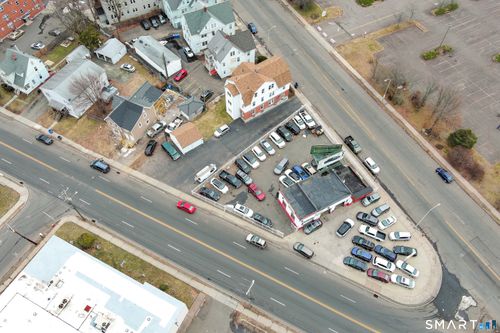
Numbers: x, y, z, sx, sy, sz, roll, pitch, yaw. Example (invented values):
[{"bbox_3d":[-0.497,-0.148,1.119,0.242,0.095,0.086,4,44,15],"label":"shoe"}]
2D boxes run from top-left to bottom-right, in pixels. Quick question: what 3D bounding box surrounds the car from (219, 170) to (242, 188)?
[{"bbox_3d":[-4.761,2.925,96.396,5.800,1.850,2.000,32,63,19],"label":"car"}]

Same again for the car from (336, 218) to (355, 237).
[{"bbox_3d":[21.106,13.661,89.580,4.500,1.600,1.850,-38,65,-21],"label":"car"}]

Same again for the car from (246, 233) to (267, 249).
[{"bbox_3d":[1.415,16.019,87.627,4.641,1.720,1.869,23,57,15],"label":"car"}]

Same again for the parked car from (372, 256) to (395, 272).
[{"bbox_3d":[28.570,20.801,85.510,4.500,1.600,1.800,19,57,12],"label":"parked car"}]

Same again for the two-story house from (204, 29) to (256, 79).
[{"bbox_3d":[-5.956,-33.777,118.261,14.400,10.100,8.700,-26,60,-16],"label":"two-story house"}]

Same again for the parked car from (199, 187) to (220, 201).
[{"bbox_3d":[-9.424,6.311,94.517,4.800,1.450,1.850,20,60,13],"label":"parked car"}]

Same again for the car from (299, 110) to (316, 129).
[{"bbox_3d":[15.474,-13.047,108.531,1.970,1.850,5.610,-23,58,-16],"label":"car"}]

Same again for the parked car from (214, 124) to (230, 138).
[{"bbox_3d":[-7.272,-9.402,106.352,4.350,1.580,1.780,-37,63,-23],"label":"parked car"}]

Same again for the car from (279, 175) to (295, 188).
[{"bbox_3d":[8.883,3.896,95.903,4.650,1.500,1.820,38,65,21],"label":"car"}]

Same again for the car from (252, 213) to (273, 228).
[{"bbox_3d":[2.867,12.163,92.985,4.850,1.460,1.820,28,61,17],"label":"car"}]

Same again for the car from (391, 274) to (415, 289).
[{"bbox_3d":[31.868,23.810,83.525,4.800,1.450,1.810,18,57,12],"label":"car"}]

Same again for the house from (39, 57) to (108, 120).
[{"bbox_3d":[-49.105,-22.440,112.351,11.200,7.900,14.400,22,59,15],"label":"house"}]

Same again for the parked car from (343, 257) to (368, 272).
[{"bbox_3d":[22.264,20.537,84.801,4.947,1.450,1.838,21,57,14],"label":"parked car"}]

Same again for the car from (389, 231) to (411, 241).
[{"bbox_3d":[33.151,15.467,89.224,4.550,1.620,1.780,2,55,1],"label":"car"}]

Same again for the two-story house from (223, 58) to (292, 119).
[{"bbox_3d":[1.572,-21.605,109.799,17.400,10.700,10.300,-29,61,-17],"label":"two-story house"}]

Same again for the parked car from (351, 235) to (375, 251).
[{"bbox_3d":[24.745,16.671,87.618,4.896,1.420,1.838,23,57,15],"label":"parked car"}]

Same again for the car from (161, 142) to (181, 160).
[{"bbox_3d":[-20.175,-4.027,102.427,1.920,1.800,5.250,-37,63,-23],"label":"car"}]

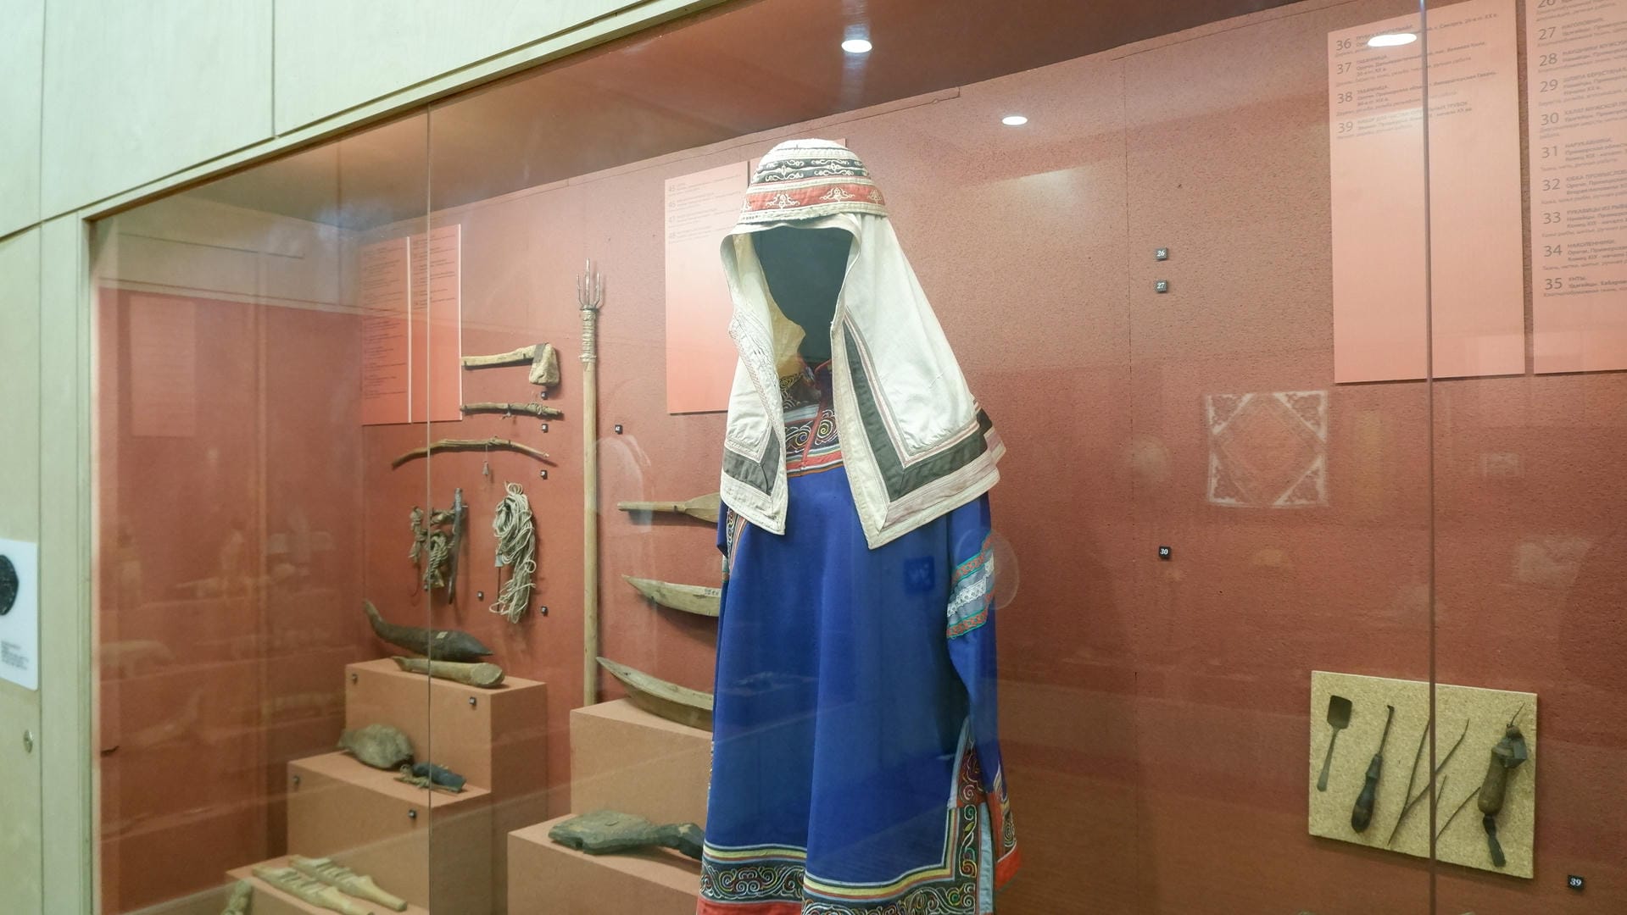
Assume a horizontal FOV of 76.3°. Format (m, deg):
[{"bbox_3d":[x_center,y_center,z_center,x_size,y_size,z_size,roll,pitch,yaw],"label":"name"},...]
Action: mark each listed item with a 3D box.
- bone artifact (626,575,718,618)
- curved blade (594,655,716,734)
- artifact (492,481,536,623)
[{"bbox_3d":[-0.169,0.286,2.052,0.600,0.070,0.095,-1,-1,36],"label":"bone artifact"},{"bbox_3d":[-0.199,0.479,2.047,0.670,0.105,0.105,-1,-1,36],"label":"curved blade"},{"bbox_3d":[-0.715,0.228,2.470,0.120,0.328,0.060,-1,-1,36],"label":"artifact"}]

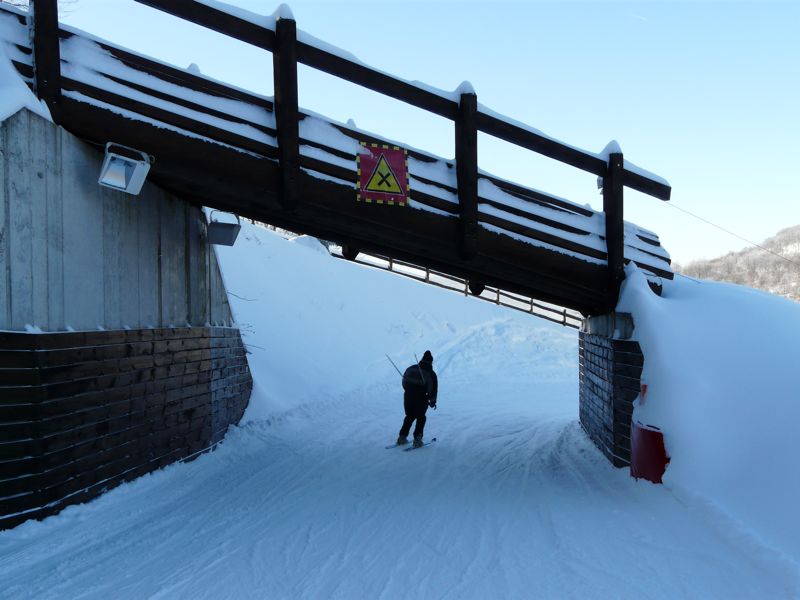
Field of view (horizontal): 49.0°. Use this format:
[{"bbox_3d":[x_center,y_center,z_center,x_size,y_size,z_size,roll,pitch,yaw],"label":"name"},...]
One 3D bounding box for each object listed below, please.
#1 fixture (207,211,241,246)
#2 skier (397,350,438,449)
[{"bbox_3d":[-2.860,-1.160,14.200,0.500,0.550,0.330,-1,2,-3],"label":"fixture"},{"bbox_3d":[0.310,1.757,15.500,0.600,1.730,0.550,3,1,19],"label":"skier"}]

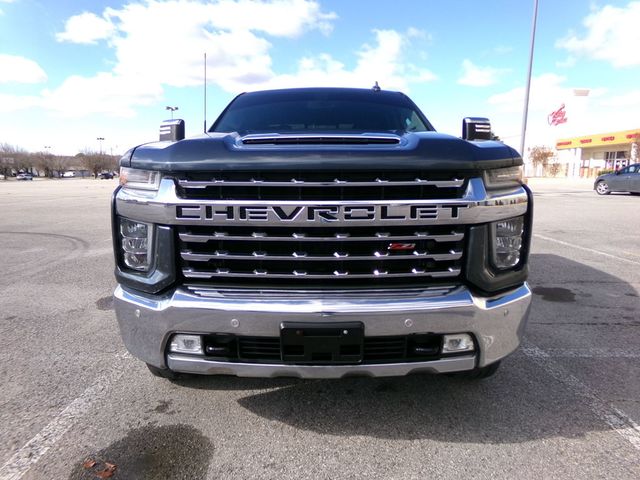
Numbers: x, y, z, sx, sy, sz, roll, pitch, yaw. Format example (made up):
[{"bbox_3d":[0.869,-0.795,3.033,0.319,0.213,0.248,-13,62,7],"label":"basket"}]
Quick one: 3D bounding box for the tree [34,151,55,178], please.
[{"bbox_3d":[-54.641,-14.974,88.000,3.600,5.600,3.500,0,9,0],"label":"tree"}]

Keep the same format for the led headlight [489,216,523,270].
[{"bbox_3d":[0.855,0.014,2.016,0.170,0.245,0.130,-2,9,-11],"label":"led headlight"}]

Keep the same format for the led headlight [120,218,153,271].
[{"bbox_3d":[-0.840,0.027,1.997,0.170,0.245,0.130,2,9,13],"label":"led headlight"}]

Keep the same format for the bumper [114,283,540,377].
[{"bbox_3d":[0.013,0.340,1.985,1.980,0.335,0.420,0,9,1],"label":"bumper"}]

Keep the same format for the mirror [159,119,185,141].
[{"bbox_3d":[-1.127,-0.734,3.326,0.200,0.320,0.150,0,9,1],"label":"mirror"}]

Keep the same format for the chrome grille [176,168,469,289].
[{"bbox_3d":[0.008,-0.043,1.845,1.180,0.480,0.130,0,9,1],"label":"chrome grille"}]

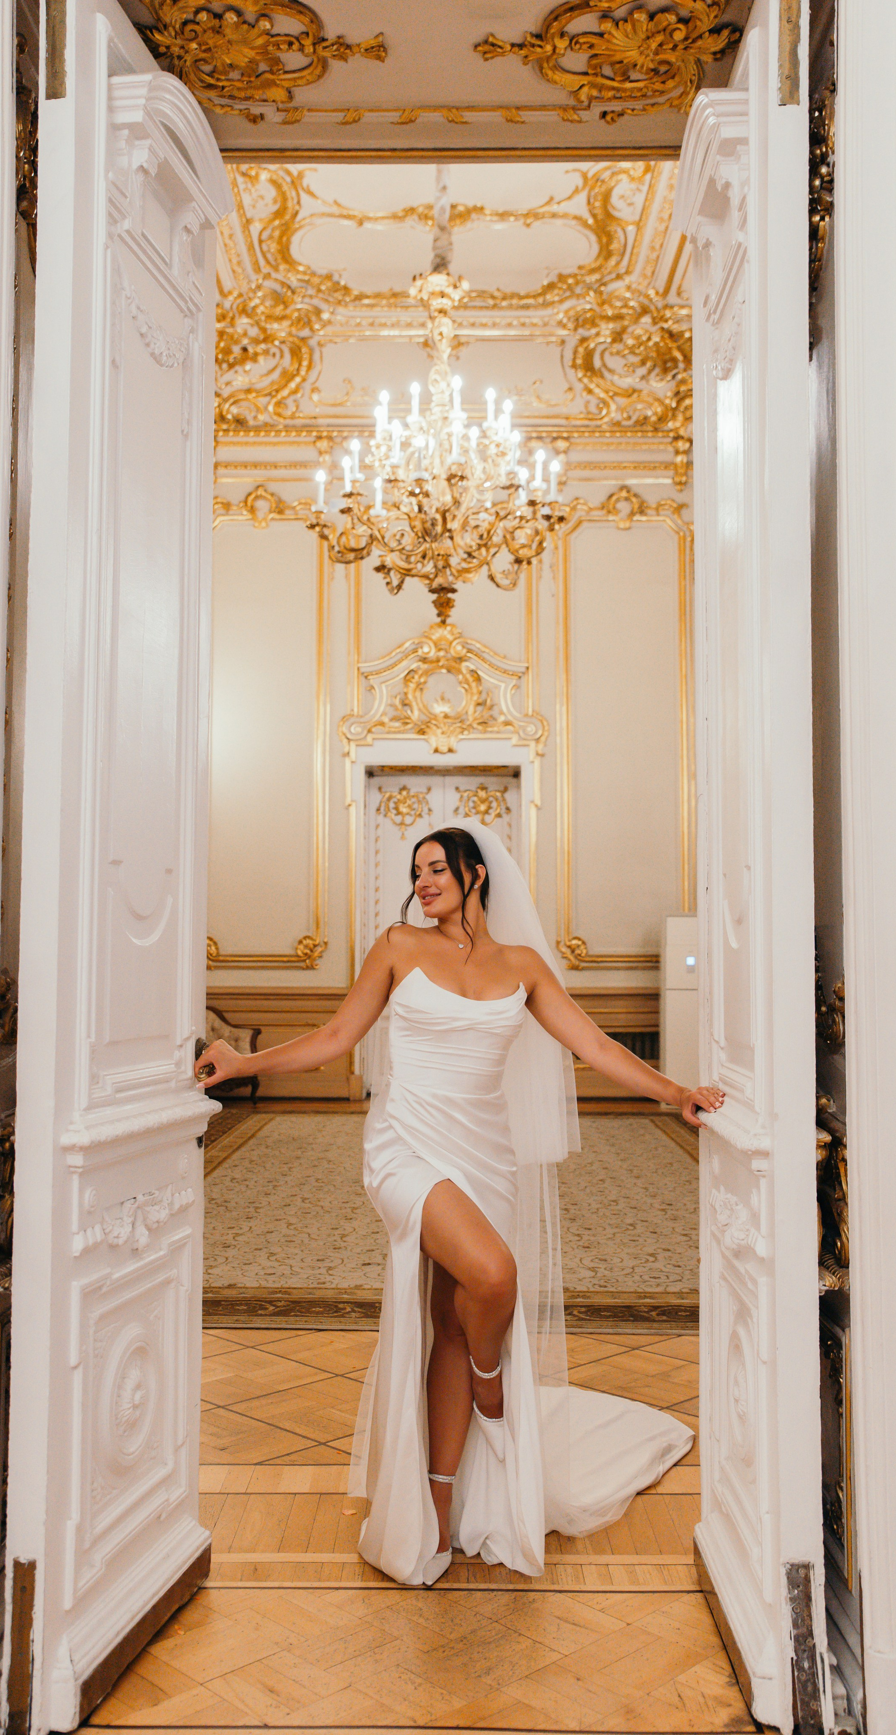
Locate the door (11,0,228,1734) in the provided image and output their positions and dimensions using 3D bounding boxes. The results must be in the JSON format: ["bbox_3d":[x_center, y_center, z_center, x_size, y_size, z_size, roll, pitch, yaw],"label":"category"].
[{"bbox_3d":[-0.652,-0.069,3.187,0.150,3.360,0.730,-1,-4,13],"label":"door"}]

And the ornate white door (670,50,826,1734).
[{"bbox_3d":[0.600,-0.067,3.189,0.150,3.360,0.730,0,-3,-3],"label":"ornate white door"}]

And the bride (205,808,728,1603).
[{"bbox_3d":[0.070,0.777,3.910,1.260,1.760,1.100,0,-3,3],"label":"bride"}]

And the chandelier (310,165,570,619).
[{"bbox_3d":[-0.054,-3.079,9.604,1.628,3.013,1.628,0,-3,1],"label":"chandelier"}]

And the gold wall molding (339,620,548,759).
[{"bbox_3d":[-0.044,-1.734,14.582,2.035,1.347,0.250,0,-3,1],"label":"gold wall molding"}]

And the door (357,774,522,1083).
[{"bbox_3d":[-0.045,0.665,14.638,1.542,3.274,0.140,0,-3,1],"label":"door"}]

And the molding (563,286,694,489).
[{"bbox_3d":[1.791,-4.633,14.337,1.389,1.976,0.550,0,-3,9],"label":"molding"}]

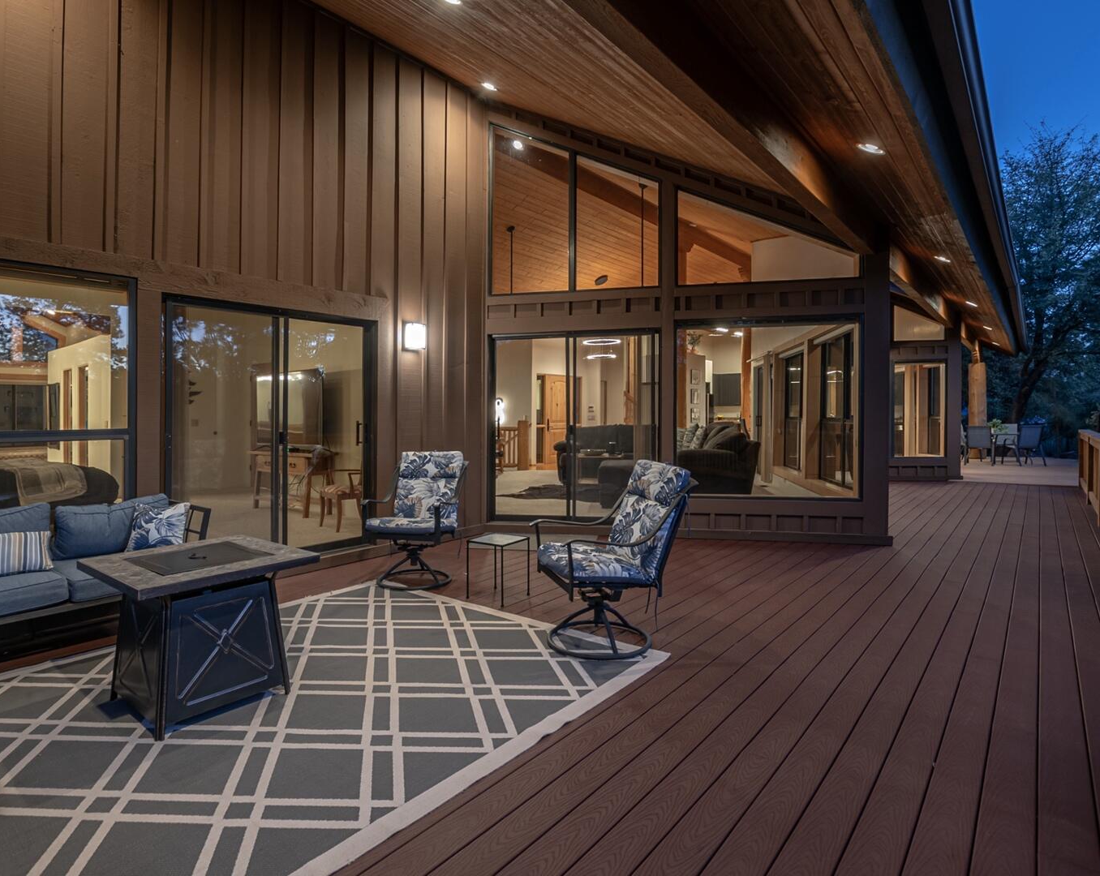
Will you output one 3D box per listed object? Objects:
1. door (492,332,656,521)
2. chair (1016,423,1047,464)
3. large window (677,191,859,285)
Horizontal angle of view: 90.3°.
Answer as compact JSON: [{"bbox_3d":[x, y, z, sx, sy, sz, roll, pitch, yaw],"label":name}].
[{"bbox_3d":[0.265,-0.135,5.980,1.860,2.060,0.100,0,1,10],"label":"door"},{"bbox_3d":[11.150,0.150,12.900,0.600,0.970,0.680,0,1,0],"label":"chair"},{"bbox_3d":[2.200,-2.100,5.600,1.790,1.000,0.100,0,1,10],"label":"large window"}]

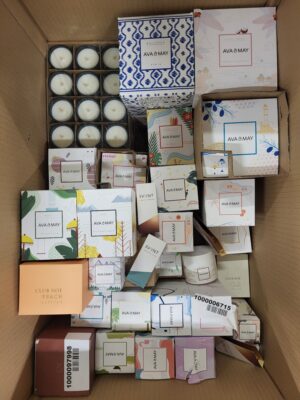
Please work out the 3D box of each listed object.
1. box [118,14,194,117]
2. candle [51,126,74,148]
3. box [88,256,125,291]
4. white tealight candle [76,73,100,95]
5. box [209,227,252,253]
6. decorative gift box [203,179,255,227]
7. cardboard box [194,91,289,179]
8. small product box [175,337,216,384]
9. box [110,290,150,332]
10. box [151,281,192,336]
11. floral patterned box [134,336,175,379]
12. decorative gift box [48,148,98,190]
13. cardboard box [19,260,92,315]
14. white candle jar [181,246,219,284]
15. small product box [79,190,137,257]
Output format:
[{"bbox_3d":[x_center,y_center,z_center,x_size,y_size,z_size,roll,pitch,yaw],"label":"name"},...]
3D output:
[{"bbox_3d":[0.013,-0.231,0.539,0.119,0.130,0.119,-3,90,3],"label":"box"},{"bbox_3d":[-0.163,-0.117,0.584,0.044,0.043,0.044,0,90,1],"label":"candle"},{"bbox_3d":[-0.071,0.118,0.511,0.051,0.062,0.051,0,90,1],"label":"box"},{"bbox_3d":[-0.117,-0.220,0.592,0.046,0.042,0.046,0,90,1],"label":"white tealight candle"},{"bbox_3d":[0.159,0.066,0.633,0.084,0.076,0.079,-4,90,1],"label":"box"},{"bbox_3d":[0.136,0.006,0.544,0.083,0.078,0.078,-1,90,1],"label":"decorative gift box"},{"bbox_3d":[0.143,-0.099,0.517,0.129,0.140,0.129,-2,90,1],"label":"cardboard box"},{"bbox_3d":[0.075,0.261,0.526,0.065,0.073,0.065,0,90,1],"label":"small product box"},{"bbox_3d":[-0.030,0.184,0.531,0.065,0.073,0.066,0,90,1],"label":"box"},{"bbox_3d":[0.036,0.188,0.523,0.065,0.074,0.066,0,90,1],"label":"box"},{"bbox_3d":[0.009,0.265,0.531,0.066,0.066,0.068,0,90,1],"label":"floral patterned box"},{"bbox_3d":[-0.131,-0.048,0.560,0.081,0.092,0.081,-1,90,1],"label":"decorative gift box"},{"bbox_3d":[-0.138,0.125,0.458,0.088,0.076,0.069,0,90,1],"label":"cardboard box"},{"bbox_3d":[0.091,0.120,0.558,0.061,0.061,0.056,-6,97,-2],"label":"white candle jar"},{"bbox_3d":[-0.066,0.035,0.488,0.082,0.083,0.101,-1,90,1],"label":"small product box"}]

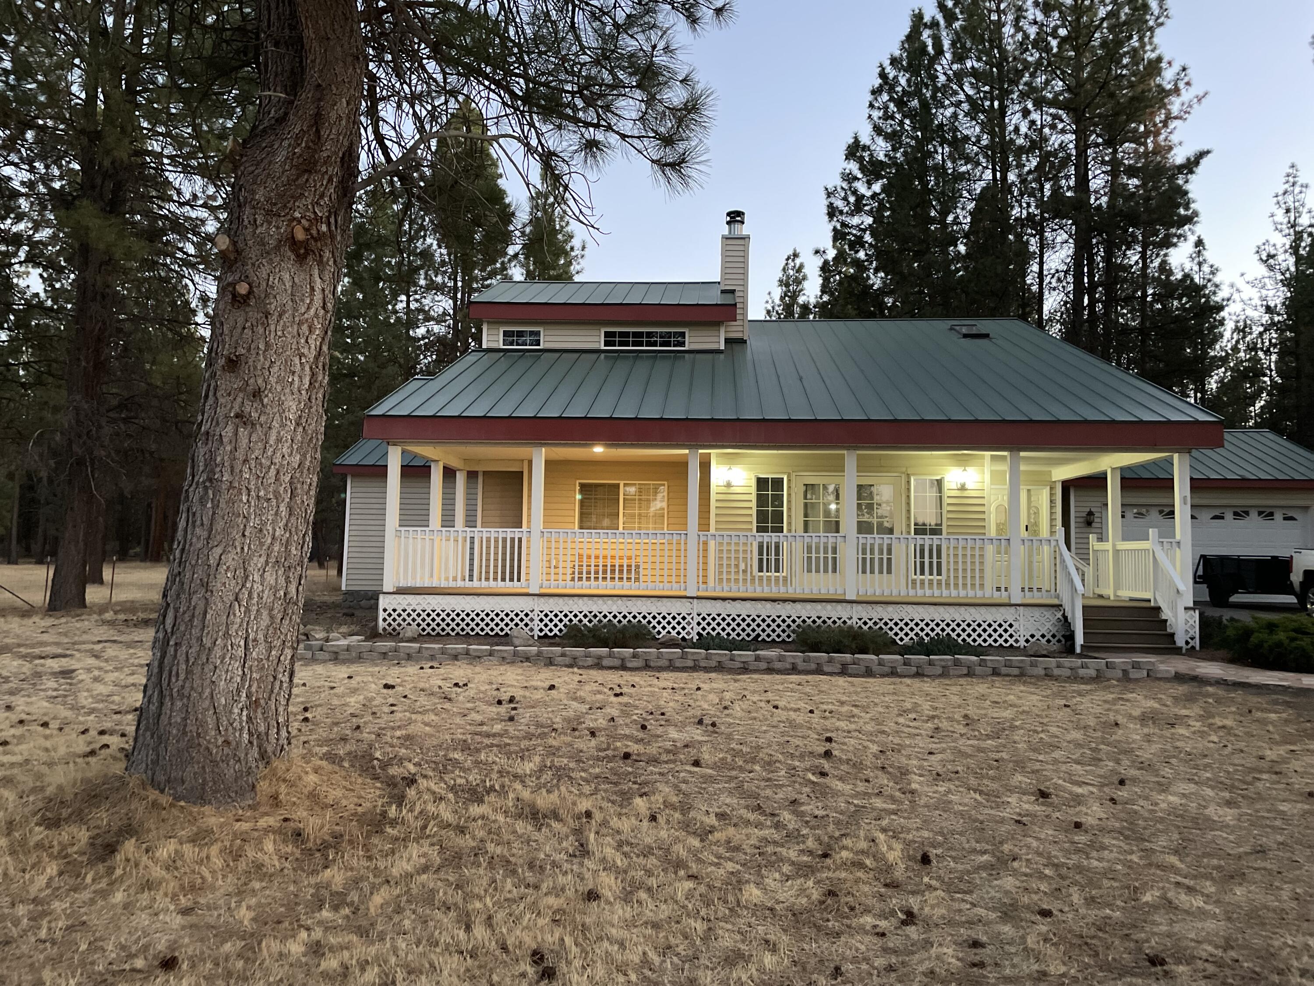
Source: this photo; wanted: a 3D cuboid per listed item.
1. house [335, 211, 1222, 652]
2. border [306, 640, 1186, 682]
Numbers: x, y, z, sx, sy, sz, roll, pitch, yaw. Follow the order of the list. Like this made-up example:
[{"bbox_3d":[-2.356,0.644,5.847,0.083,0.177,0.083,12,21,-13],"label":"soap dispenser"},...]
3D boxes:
[{"bbox_3d":[0.651,-1.730,21.510,15.850,8.830,14.500,1,-4,3],"label":"house"},{"bbox_3d":[0.890,2.178,12.905,11.268,0.210,0.300,1,-4,3],"label":"border"}]

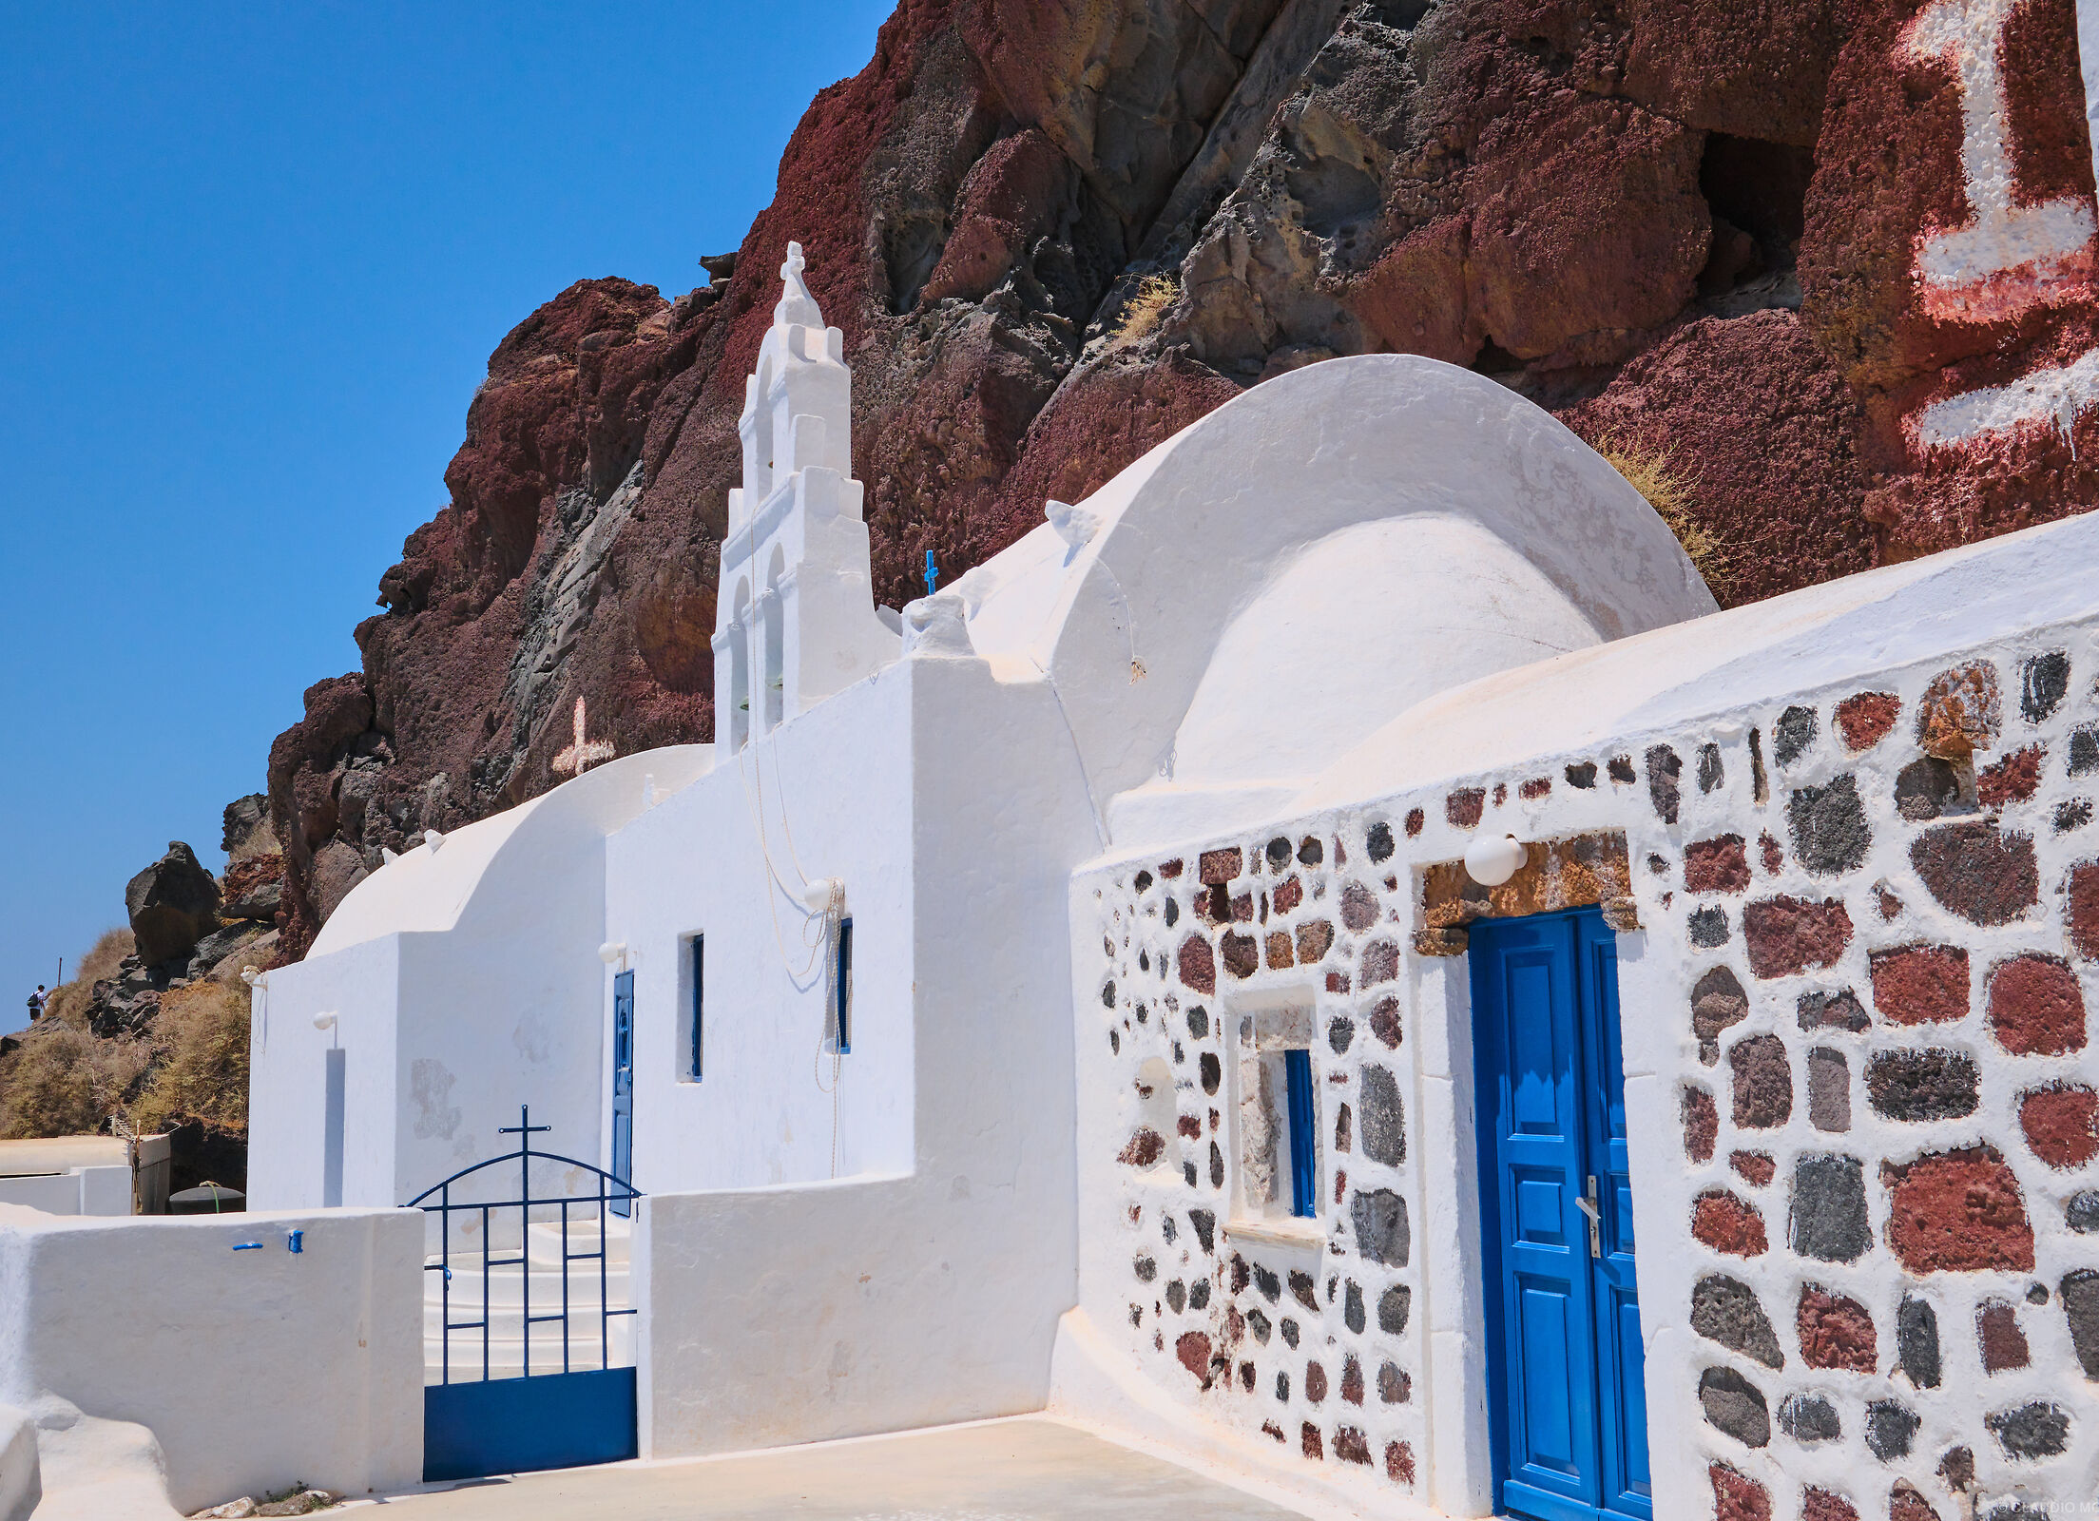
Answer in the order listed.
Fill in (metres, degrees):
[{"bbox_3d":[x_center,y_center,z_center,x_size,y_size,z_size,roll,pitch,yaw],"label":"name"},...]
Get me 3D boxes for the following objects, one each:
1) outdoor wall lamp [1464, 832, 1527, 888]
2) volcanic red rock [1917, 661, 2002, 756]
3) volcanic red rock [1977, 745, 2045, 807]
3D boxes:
[{"bbox_3d":[1.424,0.314,7.108,0.188,0.170,0.165,2,-8,-20],"label":"outdoor wall lamp"},{"bbox_3d":[2.210,-0.118,5.301,0.140,0.219,0.282,2,-8,-20],"label":"volcanic red rock"},{"bbox_3d":[2.276,0.042,5.155,0.110,0.138,0.213,2,-8,-20],"label":"volcanic red rock"}]

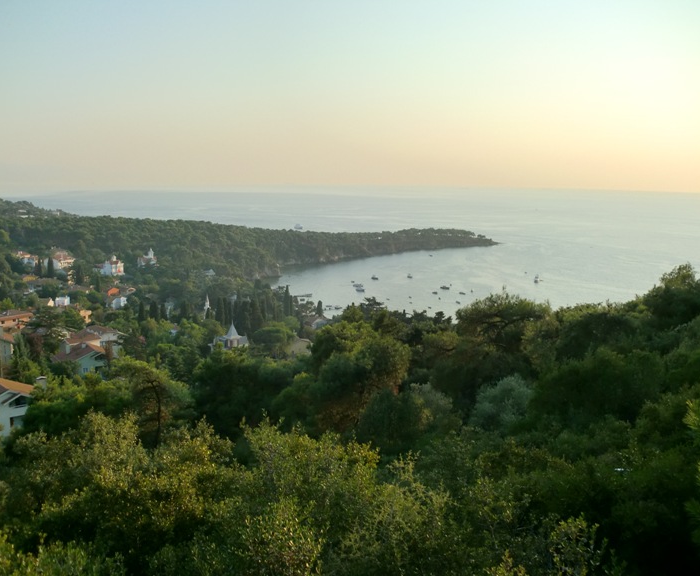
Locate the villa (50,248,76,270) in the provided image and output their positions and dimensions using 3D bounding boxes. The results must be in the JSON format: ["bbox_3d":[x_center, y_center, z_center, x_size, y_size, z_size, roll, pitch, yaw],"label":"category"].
[{"bbox_3d":[-183.309,-18.172,496.958,11.500,13.000,12.000,4,8,28],"label":"villa"}]

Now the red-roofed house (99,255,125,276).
[{"bbox_3d":[-155.506,-14.603,506.463,12.000,13.200,11.500,3,8,26],"label":"red-roofed house"}]

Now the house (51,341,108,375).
[{"bbox_3d":[-63.964,16.726,183.450,12.000,7.000,11.000,-4,8,-28],"label":"house"}]

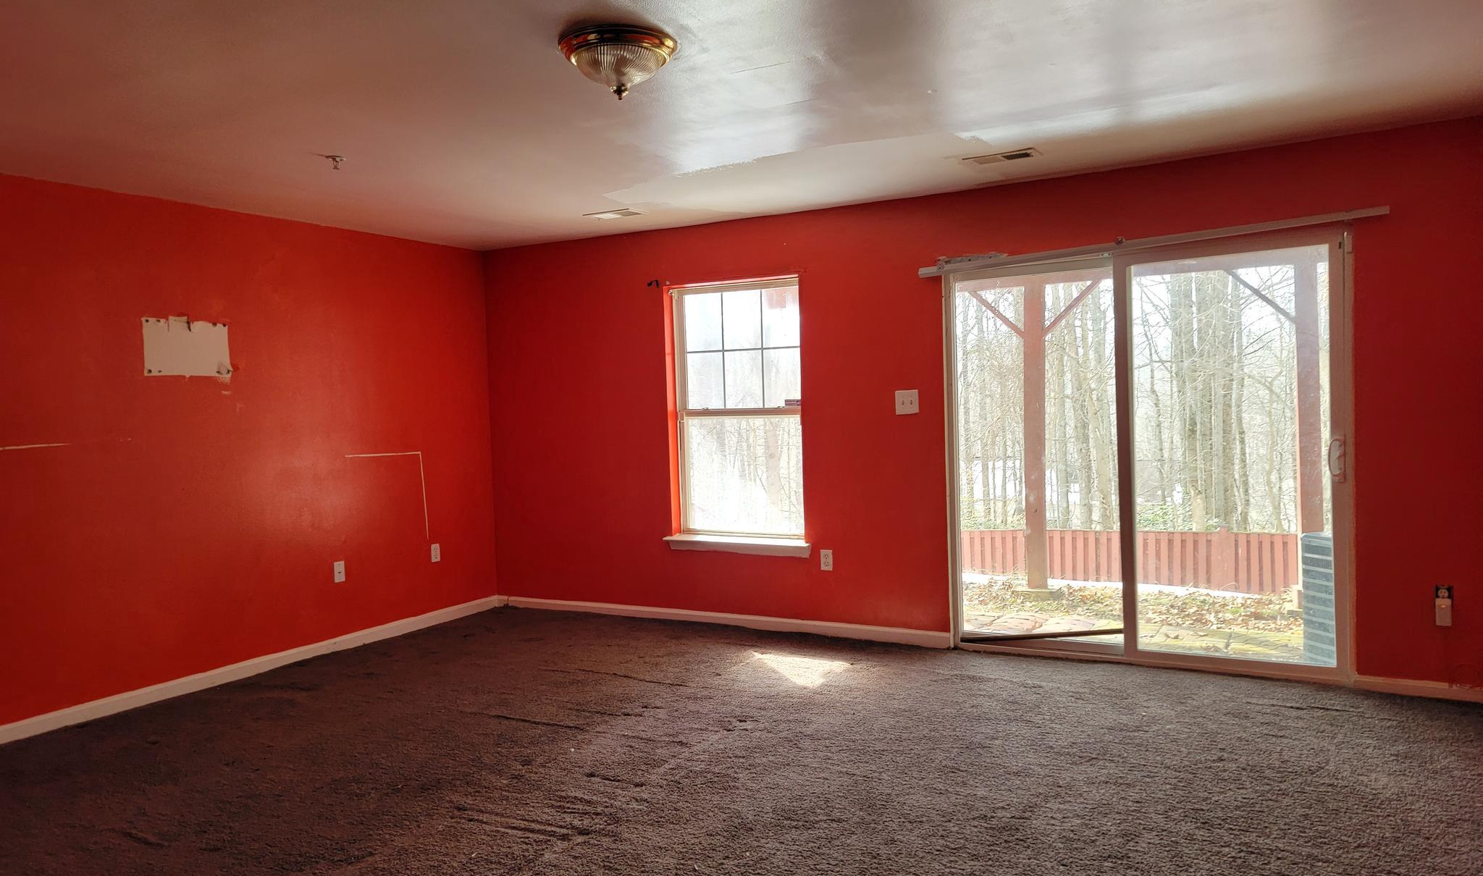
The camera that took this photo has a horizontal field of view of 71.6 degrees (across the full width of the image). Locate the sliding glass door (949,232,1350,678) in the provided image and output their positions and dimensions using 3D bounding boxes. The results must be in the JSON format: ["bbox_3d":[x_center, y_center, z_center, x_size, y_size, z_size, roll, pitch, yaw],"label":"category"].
[{"bbox_3d":[1.912,0.104,5.023,1.830,2.000,0.120,-1,2,29],"label":"sliding glass door"}]

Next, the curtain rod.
[{"bbox_3d":[1.859,-0.920,4.917,2.105,0.045,0.050,-3,1,29],"label":"curtain rod"}]

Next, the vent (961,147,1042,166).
[{"bbox_3d":[1.180,-1.265,4.665,0.345,0.020,0.175,-1,2,29],"label":"vent"}]

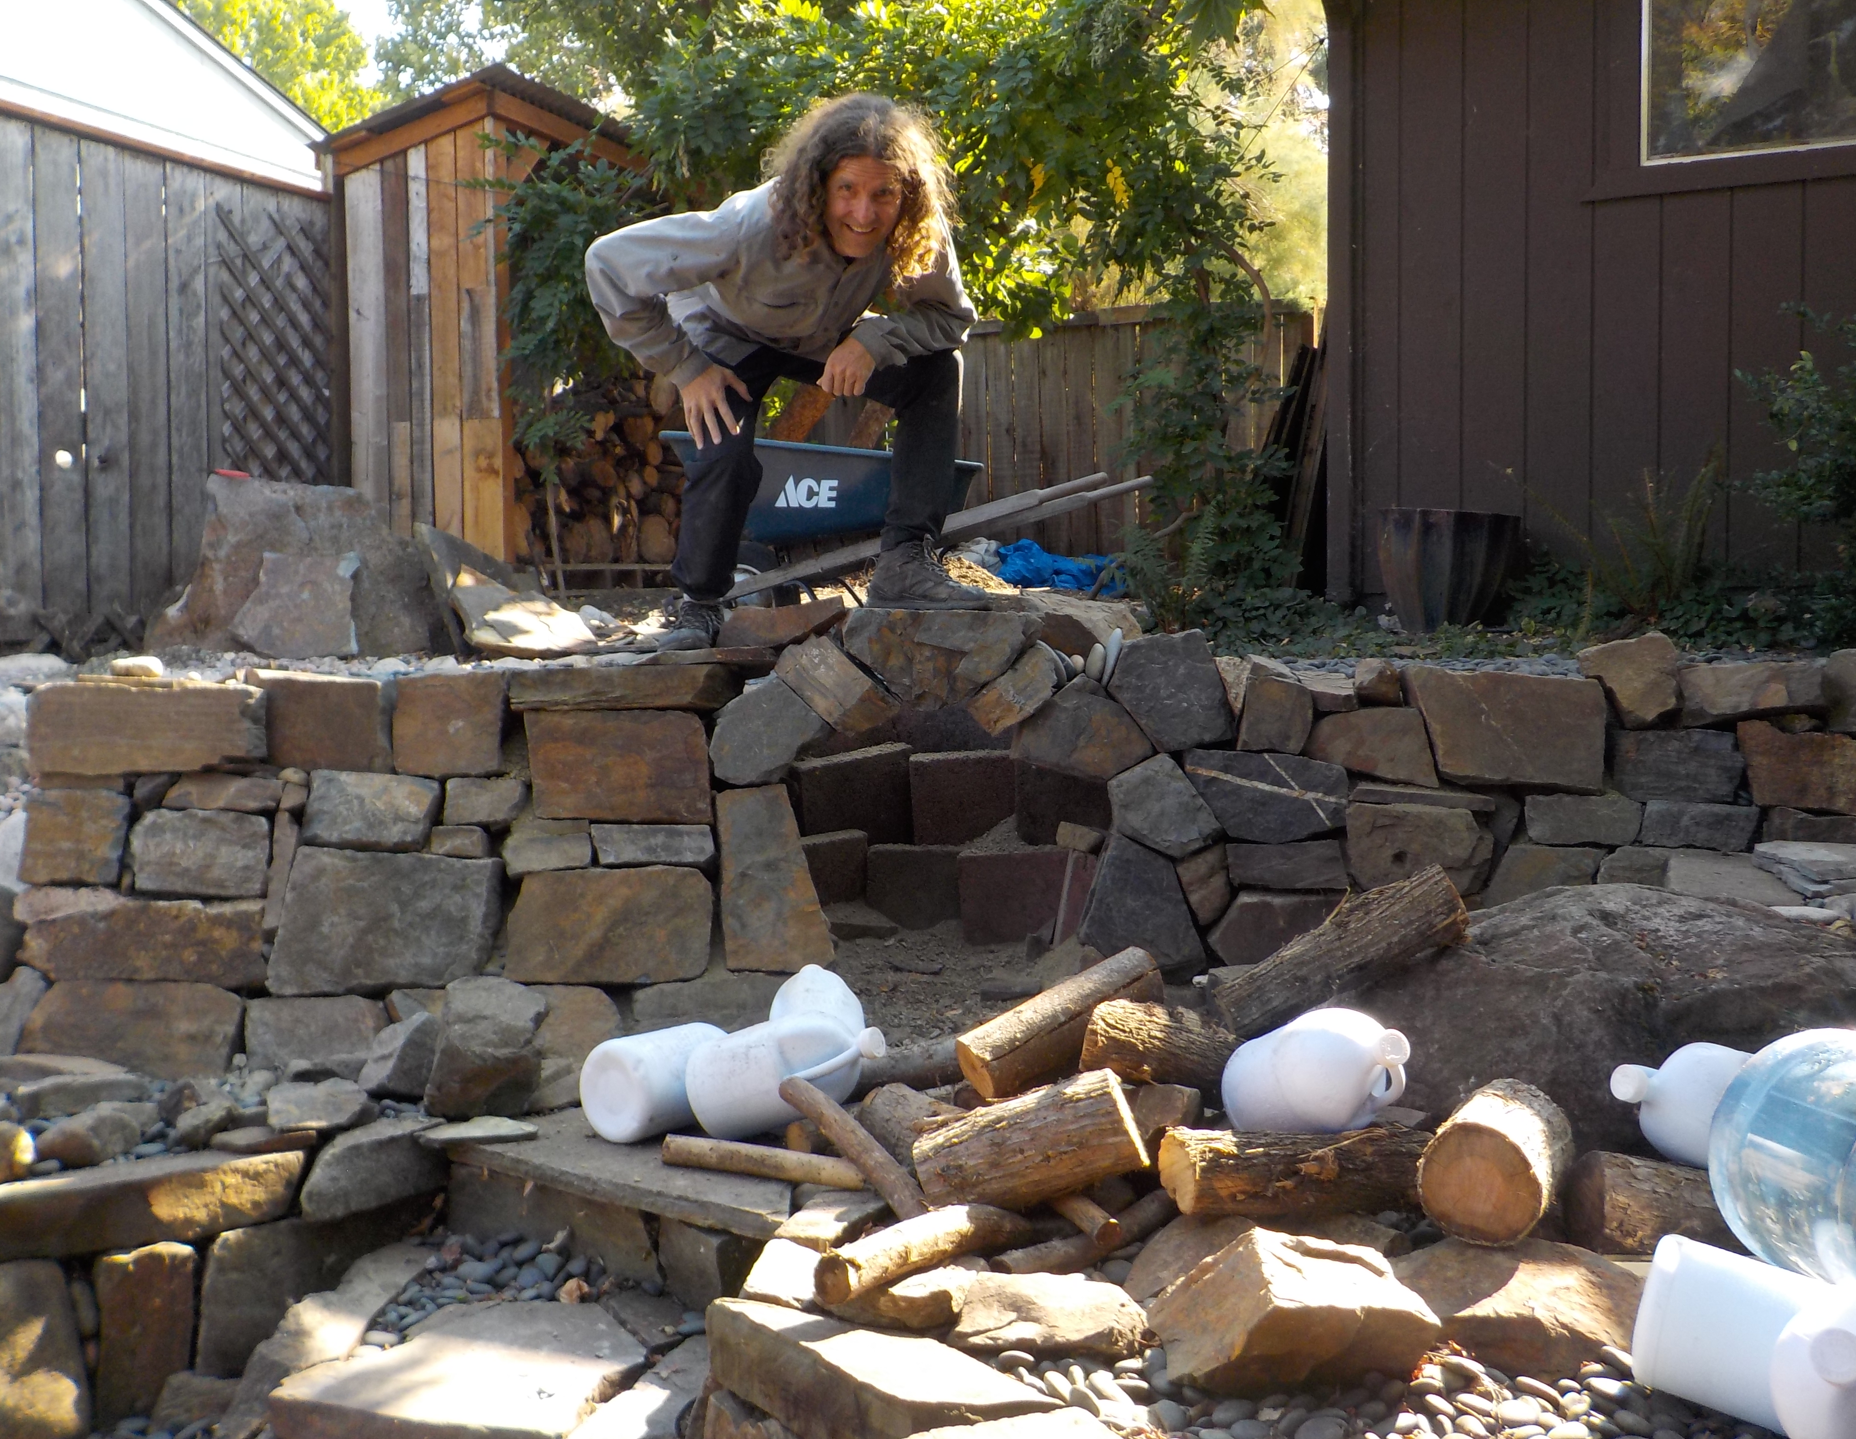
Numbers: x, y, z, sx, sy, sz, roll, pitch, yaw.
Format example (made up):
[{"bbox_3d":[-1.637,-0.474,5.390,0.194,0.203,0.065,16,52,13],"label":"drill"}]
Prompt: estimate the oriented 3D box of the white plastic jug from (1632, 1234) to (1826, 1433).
[{"bbox_3d":[0.859,0.621,1.603,0.290,0.150,0.150,12,9,35],"label":"white plastic jug"}]

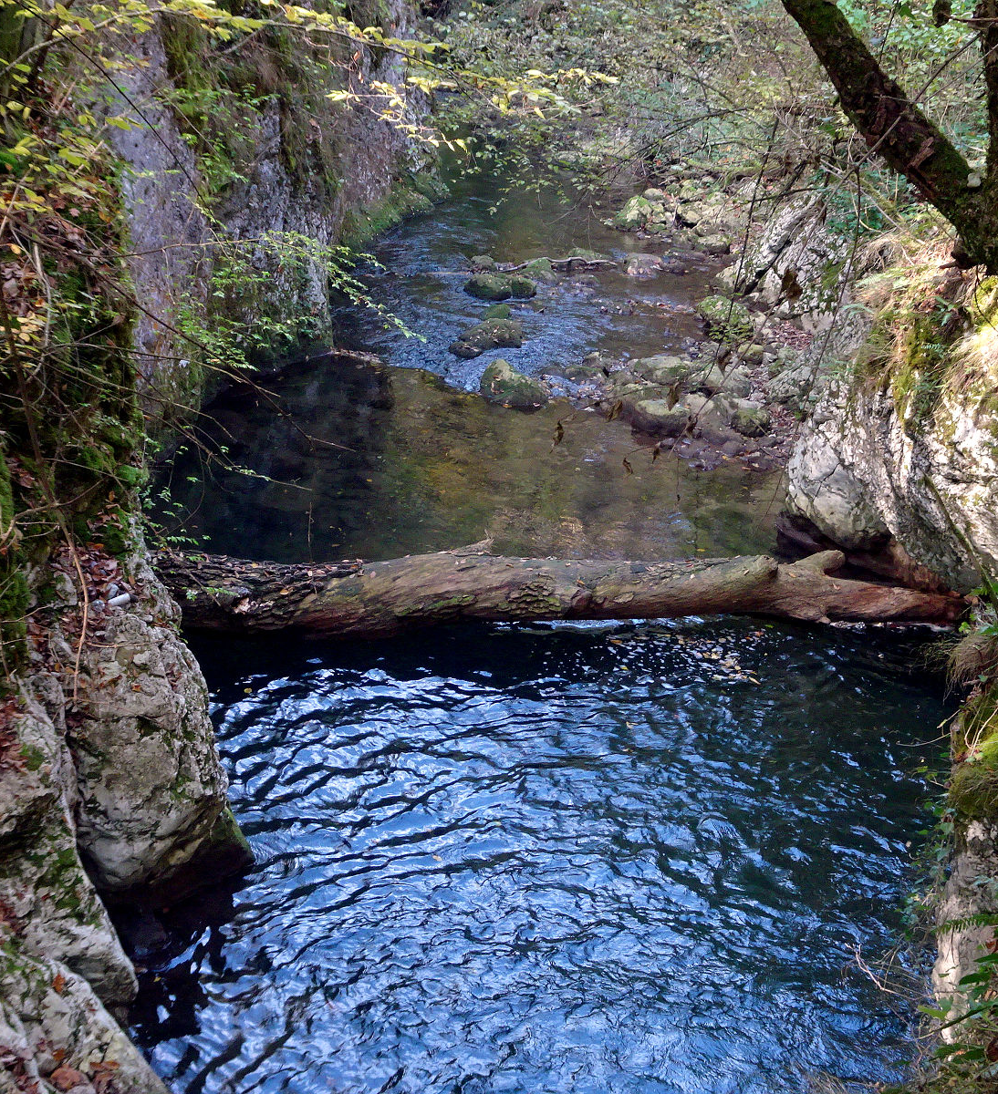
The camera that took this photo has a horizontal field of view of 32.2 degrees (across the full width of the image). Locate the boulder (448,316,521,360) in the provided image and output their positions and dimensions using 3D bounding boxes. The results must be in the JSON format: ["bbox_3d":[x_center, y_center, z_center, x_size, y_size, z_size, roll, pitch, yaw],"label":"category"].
[{"bbox_3d":[-0.089,-1.727,14.361,0.600,0.260,0.500,0,23,0],"label":"boulder"}]

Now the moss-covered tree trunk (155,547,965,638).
[{"bbox_3d":[0.326,0.263,9.600,4.650,0.460,0.500,0,23,0],"label":"moss-covered tree trunk"}]

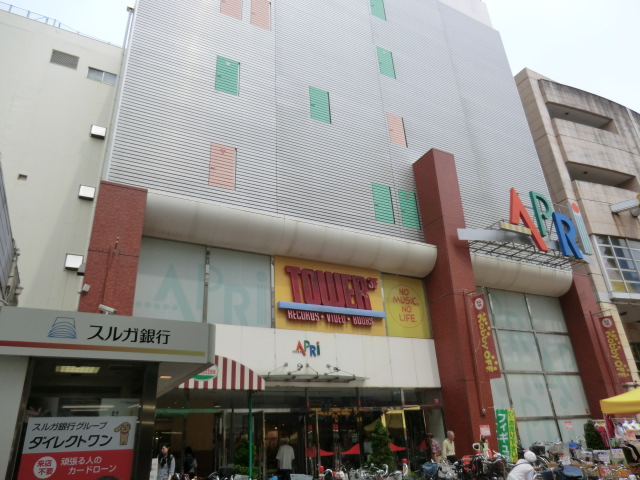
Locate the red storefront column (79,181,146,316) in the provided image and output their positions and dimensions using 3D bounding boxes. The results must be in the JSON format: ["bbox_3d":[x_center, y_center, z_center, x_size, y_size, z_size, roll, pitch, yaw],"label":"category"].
[{"bbox_3d":[-5.322,2.409,10.772,1.180,8.100,1.000,10,-27,-27],"label":"red storefront column"}]

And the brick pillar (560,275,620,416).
[{"bbox_3d":[12.464,5.525,20.071,1.180,8.150,0.970,10,-27,-27],"label":"brick pillar"}]

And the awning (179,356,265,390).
[{"bbox_3d":[-3.018,3.297,10.957,3.140,0.845,1.050,10,-27,-27],"label":"awning"}]

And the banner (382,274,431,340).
[{"bbox_3d":[3.265,2.473,16.546,1.975,2.331,0.070,10,-27,-27],"label":"banner"}]

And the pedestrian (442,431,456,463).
[{"bbox_3d":[4.064,6.650,13.494,0.480,1.630,0.320,20,-32,-41],"label":"pedestrian"}]

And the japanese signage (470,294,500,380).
[{"bbox_3d":[5.643,3.272,15.109,0.060,2.820,0.610,10,-27,-27],"label":"japanese signage"}]

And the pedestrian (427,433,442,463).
[{"bbox_3d":[3.615,6.736,13.560,0.350,1.570,0.480,-21,-30,36],"label":"pedestrian"}]

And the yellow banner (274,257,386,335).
[{"bbox_3d":[0.507,1.934,15.026,4.287,2.375,0.200,10,-27,-27],"label":"yellow banner"}]

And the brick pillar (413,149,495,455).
[{"bbox_3d":[5.078,2.212,16.681,1.140,12.200,1.550,10,-27,-27],"label":"brick pillar"}]

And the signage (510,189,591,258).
[{"bbox_3d":[10.141,-0.785,19.744,5.386,2.971,0.300,10,-27,-27],"label":"signage"}]

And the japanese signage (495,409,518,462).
[{"bbox_3d":[5.920,6.344,14.043,0.600,1.800,0.080,-7,-24,9],"label":"japanese signage"}]

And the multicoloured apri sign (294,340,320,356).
[{"bbox_3d":[-0.371,3.291,13.441,0.927,0.500,0.070,10,-27,-26],"label":"multicoloured apri sign"}]

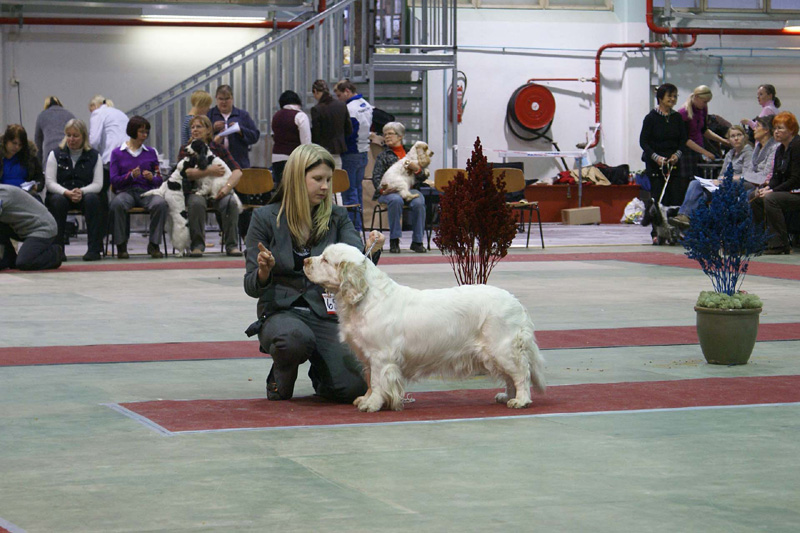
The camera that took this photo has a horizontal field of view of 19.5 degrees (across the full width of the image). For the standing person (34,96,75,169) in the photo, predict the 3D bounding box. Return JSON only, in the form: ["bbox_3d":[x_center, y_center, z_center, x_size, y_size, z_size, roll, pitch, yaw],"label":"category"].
[{"bbox_3d":[-3.623,-1.016,24.600,0.500,1.550,0.520,-1,3,-12],"label":"standing person"}]

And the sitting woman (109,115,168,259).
[{"bbox_3d":[-2.404,-0.732,21.400,0.540,1.290,0.720,-1,3,-12],"label":"sitting woman"}]

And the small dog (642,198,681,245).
[{"bbox_3d":[2.720,-0.467,23.987,0.580,0.470,0.270,-3,4,-39],"label":"small dog"}]

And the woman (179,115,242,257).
[{"bbox_3d":[-1.778,-0.758,22.000,0.560,1.310,0.770,-1,3,-13],"label":"woman"}]

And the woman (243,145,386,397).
[{"bbox_3d":[-0.348,0.013,9.180,0.550,0.995,0.660,-1,3,-7],"label":"woman"}]

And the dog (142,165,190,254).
[{"bbox_3d":[-2.213,-0.547,22.200,0.480,0.880,0.300,-3,4,-41],"label":"dog"}]

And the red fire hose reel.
[{"bbox_3d":[1.719,-2.027,30.500,0.600,0.760,0.300,-1,3,-21],"label":"red fire hose reel"}]

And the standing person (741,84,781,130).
[{"bbox_3d":[4.071,-1.177,26.200,0.500,1.680,0.460,-1,3,-20],"label":"standing person"}]

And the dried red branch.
[{"bbox_3d":[0.333,-0.207,10.300,0.380,0.730,0.360,0,3,0],"label":"dried red branch"}]

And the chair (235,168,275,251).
[{"bbox_3d":[-1.410,-0.564,23.028,0.460,0.810,0.500,-1,3,-20],"label":"chair"}]

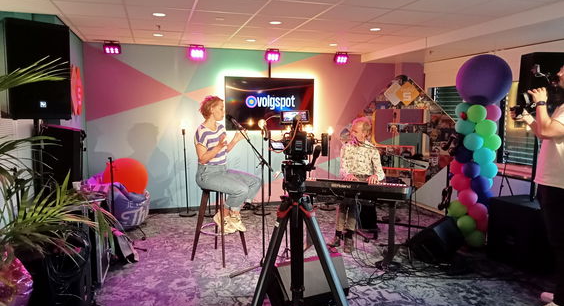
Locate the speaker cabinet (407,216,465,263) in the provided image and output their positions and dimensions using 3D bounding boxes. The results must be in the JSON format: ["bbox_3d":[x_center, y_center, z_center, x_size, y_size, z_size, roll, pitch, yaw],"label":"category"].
[{"bbox_3d":[1.516,0.819,4.348,0.400,0.330,0.550,3,5,35],"label":"speaker cabinet"}]

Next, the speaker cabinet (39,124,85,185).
[{"bbox_3d":[-2.062,0.066,4.300,0.350,0.590,0.350,-1,4,-12],"label":"speaker cabinet"}]

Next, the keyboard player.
[{"bbox_3d":[0.769,0.299,4.671,0.520,1.310,0.740,2,5,21],"label":"keyboard player"}]

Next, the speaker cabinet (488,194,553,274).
[{"bbox_3d":[2.490,0.772,4.426,0.640,0.590,0.580,-1,5,-21],"label":"speaker cabinet"}]

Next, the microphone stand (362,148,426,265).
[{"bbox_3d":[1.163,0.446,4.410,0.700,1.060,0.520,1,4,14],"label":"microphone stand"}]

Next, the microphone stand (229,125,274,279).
[{"bbox_3d":[-0.176,0.390,3.853,0.540,1.240,0.520,2,5,17],"label":"microphone stand"}]

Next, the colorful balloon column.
[{"bbox_3d":[2.123,-0.011,4.927,0.620,2.060,0.610,3,5,23],"label":"colorful balloon column"}]

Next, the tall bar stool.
[{"bbox_3d":[-0.613,0.697,4.499,0.440,0.680,0.440,3,6,29],"label":"tall bar stool"}]

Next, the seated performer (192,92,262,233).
[{"bbox_3d":[-0.528,0.115,4.423,0.660,1.340,0.470,2,5,18],"label":"seated performer"}]

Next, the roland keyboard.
[{"bbox_3d":[0.651,0.356,4.721,1.290,0.130,0.280,3,5,23],"label":"roland keyboard"}]

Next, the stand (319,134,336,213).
[{"bbox_3d":[0.713,0.269,6.863,0.260,1.153,0.260,1,5,6],"label":"stand"}]

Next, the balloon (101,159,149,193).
[{"bbox_3d":[-1.967,0.347,5.750,0.562,0.573,0.562,-1,5,-18],"label":"balloon"}]

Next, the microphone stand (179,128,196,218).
[{"bbox_3d":[-1.258,0.256,6.075,0.250,1.162,0.250,-1,5,-18],"label":"microphone stand"}]

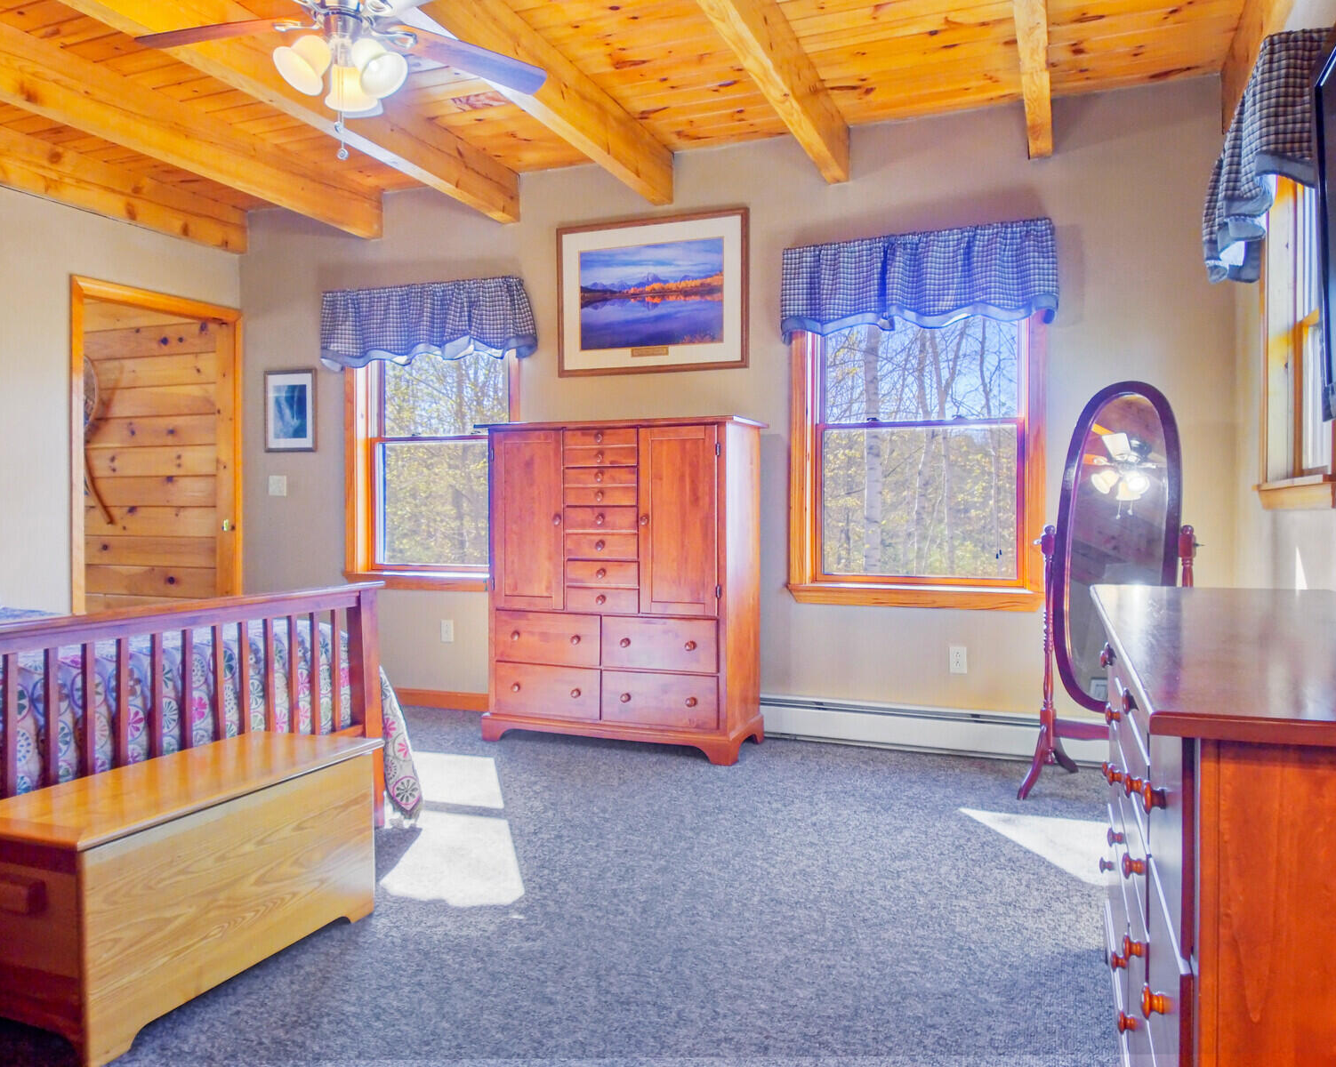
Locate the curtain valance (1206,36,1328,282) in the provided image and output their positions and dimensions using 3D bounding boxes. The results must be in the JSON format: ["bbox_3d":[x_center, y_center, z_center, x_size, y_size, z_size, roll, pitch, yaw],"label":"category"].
[{"bbox_3d":[1.813,-1.095,2.762,0.190,0.420,1.010,1,1,21],"label":"curtain valance"}]

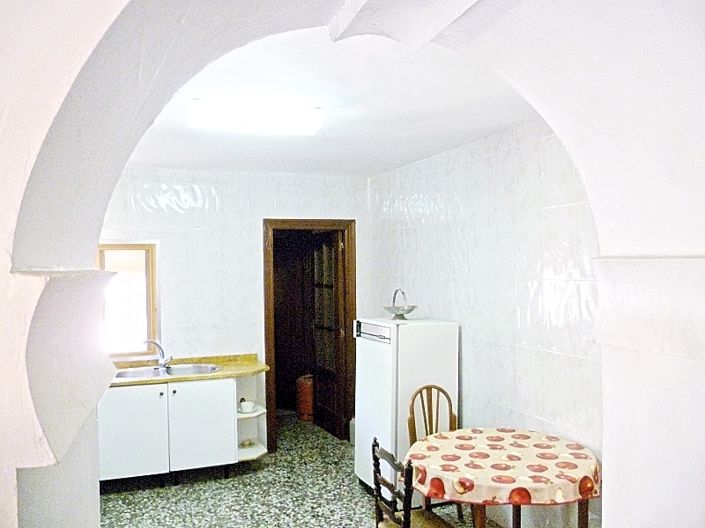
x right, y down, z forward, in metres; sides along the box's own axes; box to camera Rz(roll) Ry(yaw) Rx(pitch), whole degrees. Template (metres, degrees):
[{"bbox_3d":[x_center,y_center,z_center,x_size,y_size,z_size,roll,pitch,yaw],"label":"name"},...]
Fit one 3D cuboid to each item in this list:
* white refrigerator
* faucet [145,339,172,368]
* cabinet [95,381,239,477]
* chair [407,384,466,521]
[{"bbox_3d":[0.400,1.067,4.279,0.552,1.305,0.569,0,0,-24],"label":"white refrigerator"},{"bbox_3d":[-1.639,0.771,4.792,0.246,0.236,0.069,0,0,-38],"label":"faucet"},{"bbox_3d":[-1.513,1.275,4.656,1.064,0.729,0.522,0,0,-22],"label":"cabinet"},{"bbox_3d":[0.592,1.260,3.581,0.433,0.916,0.463,0,0,-22],"label":"chair"}]

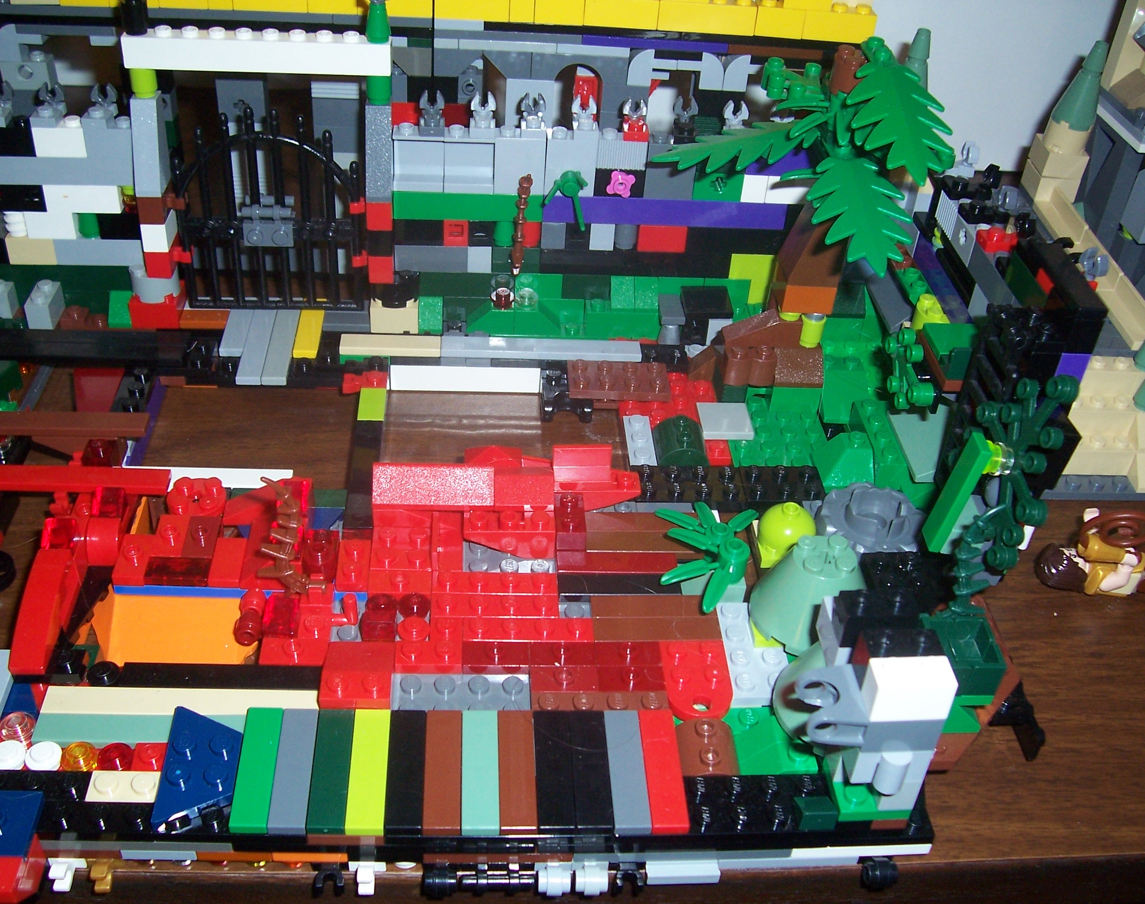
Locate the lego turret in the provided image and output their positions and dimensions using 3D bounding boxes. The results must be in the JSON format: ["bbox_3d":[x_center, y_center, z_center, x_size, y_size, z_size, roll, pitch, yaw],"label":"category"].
[{"bbox_3d":[0.187,-0.124,0.441,0.016,0.059,0.016,4,37,-2],"label":"lego turret"}]

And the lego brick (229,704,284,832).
[{"bbox_3d":[-0.066,0.067,0.251,0.008,0.003,0.032,1,37,-5],"label":"lego brick"}]

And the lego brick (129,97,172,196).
[{"bbox_3d":[-0.129,-0.095,0.362,0.008,0.031,0.015,3,36,-7],"label":"lego brick"}]

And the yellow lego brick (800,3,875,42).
[{"bbox_3d":[0.087,-0.142,0.391,0.024,0.011,0.008,2,34,-6],"label":"yellow lego brick"}]

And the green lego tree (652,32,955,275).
[{"bbox_3d":[0.067,-0.090,0.345,0.085,0.053,0.062,1,35,-5],"label":"green lego tree"}]

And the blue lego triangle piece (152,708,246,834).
[{"bbox_3d":[-0.080,0.068,0.256,0.016,0.005,0.032,1,37,-5],"label":"blue lego triangle piece"}]

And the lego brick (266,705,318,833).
[{"bbox_3d":[-0.060,0.069,0.256,0.008,0.003,0.032,1,37,-5],"label":"lego brick"}]

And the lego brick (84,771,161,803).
[{"bbox_3d":[-0.094,0.071,0.250,0.016,0.005,0.008,1,36,-5],"label":"lego brick"}]

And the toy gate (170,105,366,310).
[{"bbox_3d":[-0.098,-0.076,0.379,0.060,0.071,0.005,1,36,-5],"label":"toy gate"}]

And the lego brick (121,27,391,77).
[{"bbox_3d":[-0.095,-0.122,0.358,0.080,0.011,0.008,1,35,-5],"label":"lego brick"}]

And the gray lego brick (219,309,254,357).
[{"bbox_3d":[-0.111,-0.041,0.394,0.008,0.003,0.032,1,37,-5],"label":"gray lego brick"}]

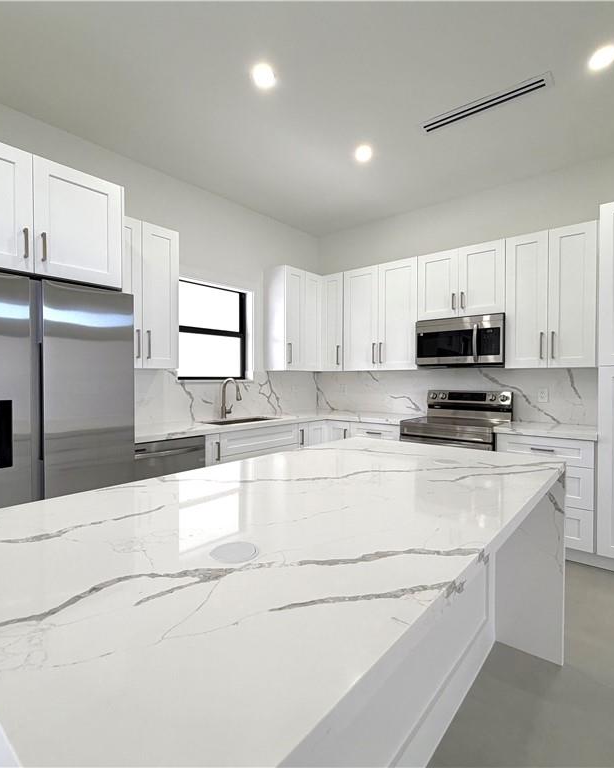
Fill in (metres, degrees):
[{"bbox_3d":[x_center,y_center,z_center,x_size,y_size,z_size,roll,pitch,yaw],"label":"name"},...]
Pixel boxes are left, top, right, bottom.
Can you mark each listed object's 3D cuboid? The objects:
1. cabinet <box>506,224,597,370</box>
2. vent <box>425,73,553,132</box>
[{"bbox_3d":[1.966,-0.653,3.316,0.611,1.057,0.326,1,1,40],"label":"cabinet"},{"bbox_3d":[1.114,-1.759,2.643,0.790,0.028,0.157,0,1,40],"label":"vent"}]

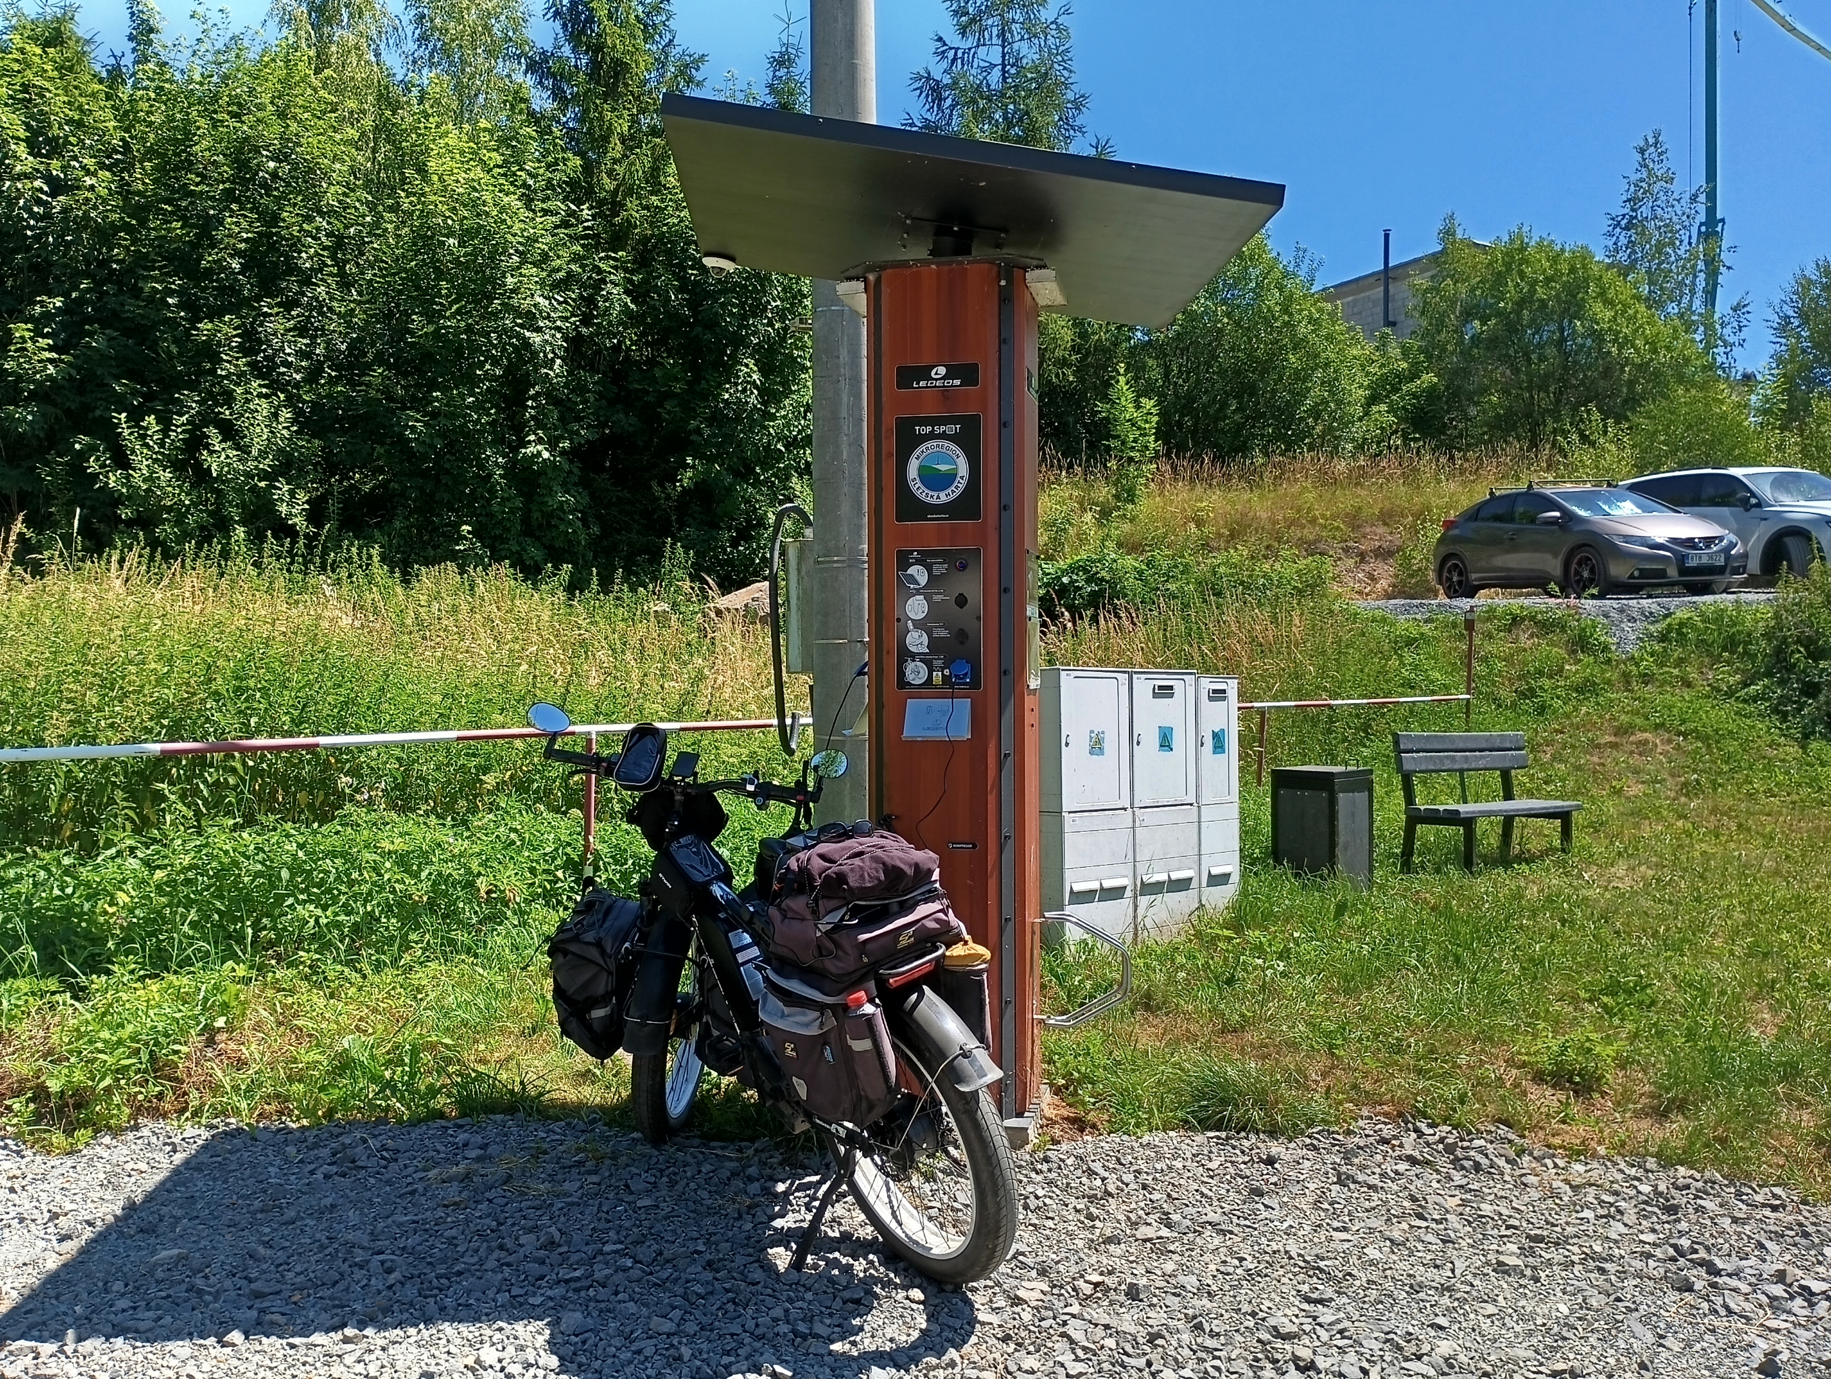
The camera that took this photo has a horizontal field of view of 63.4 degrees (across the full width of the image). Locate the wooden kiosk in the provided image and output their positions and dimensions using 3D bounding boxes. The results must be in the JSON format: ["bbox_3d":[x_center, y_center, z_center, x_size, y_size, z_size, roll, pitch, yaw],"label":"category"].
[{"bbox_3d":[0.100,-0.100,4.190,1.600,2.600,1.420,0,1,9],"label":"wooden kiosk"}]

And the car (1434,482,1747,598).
[{"bbox_3d":[8.520,-1.910,19.080,1.790,1.510,4.300,0,2,-15],"label":"car"}]

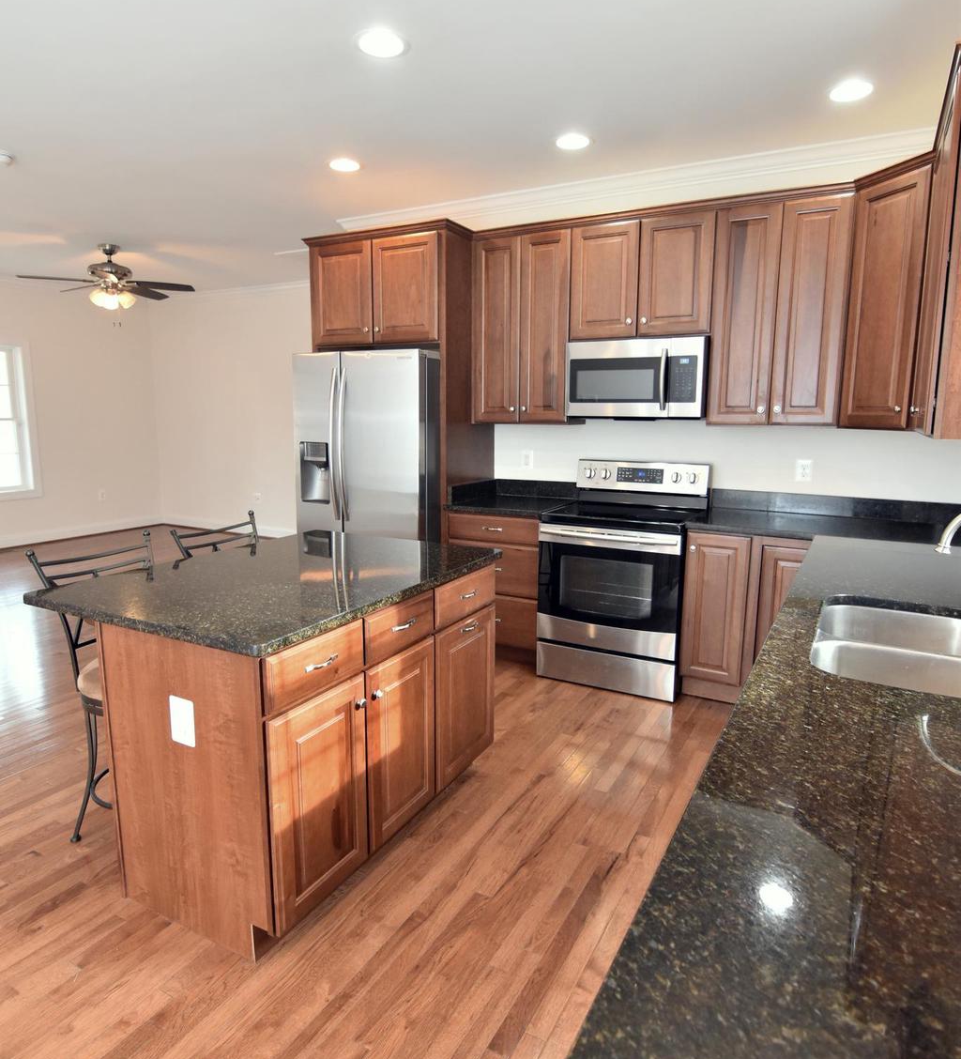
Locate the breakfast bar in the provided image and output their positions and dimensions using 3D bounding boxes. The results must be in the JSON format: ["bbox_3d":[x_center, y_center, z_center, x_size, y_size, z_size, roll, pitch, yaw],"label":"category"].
[{"bbox_3d":[-0.634,0.581,2.301,0.935,0.914,1.270,5,11,27],"label":"breakfast bar"}]

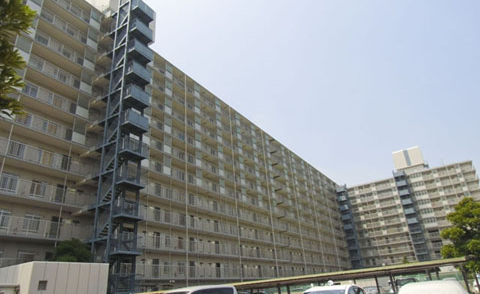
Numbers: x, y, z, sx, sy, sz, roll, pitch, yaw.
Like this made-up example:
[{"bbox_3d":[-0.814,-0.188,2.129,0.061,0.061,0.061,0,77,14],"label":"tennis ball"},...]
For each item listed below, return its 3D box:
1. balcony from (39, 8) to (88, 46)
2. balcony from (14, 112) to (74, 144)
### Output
[{"bbox_3d":[-16.926,-11.050,31.503,1.388,1.308,4.592,-19,-28,28],"label":"balcony"},{"bbox_3d":[-16.122,-1.369,27.065,1.388,1.308,4.592,-19,-28,28],"label":"balcony"}]

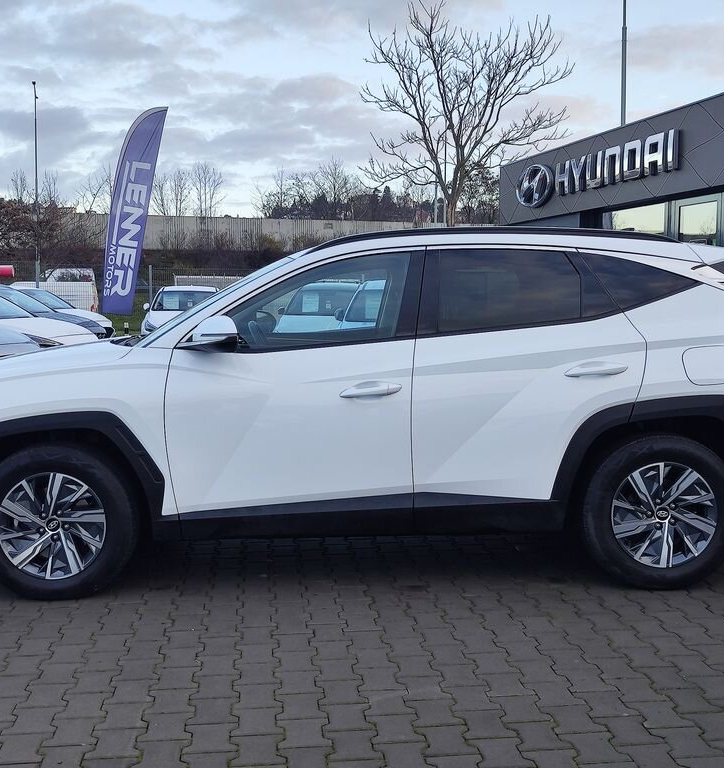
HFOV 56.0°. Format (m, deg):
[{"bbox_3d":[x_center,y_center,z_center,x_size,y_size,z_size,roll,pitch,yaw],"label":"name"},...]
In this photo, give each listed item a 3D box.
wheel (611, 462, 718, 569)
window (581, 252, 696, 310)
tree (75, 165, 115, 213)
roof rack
[{"bbox_3d":[1.345,0.578,3.105,0.470,0.470,0.170,-1,5,-2],"label":"wheel"},{"bbox_3d":[1.256,-0.466,3.090,0.510,0.260,0.080,1,-15,-8],"label":"window"},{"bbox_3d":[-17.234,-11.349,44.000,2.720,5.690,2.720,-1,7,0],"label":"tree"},{"bbox_3d":[0.609,-0.668,3.156,1.780,0.120,0.080,-1,7,-1],"label":"roof rack"}]

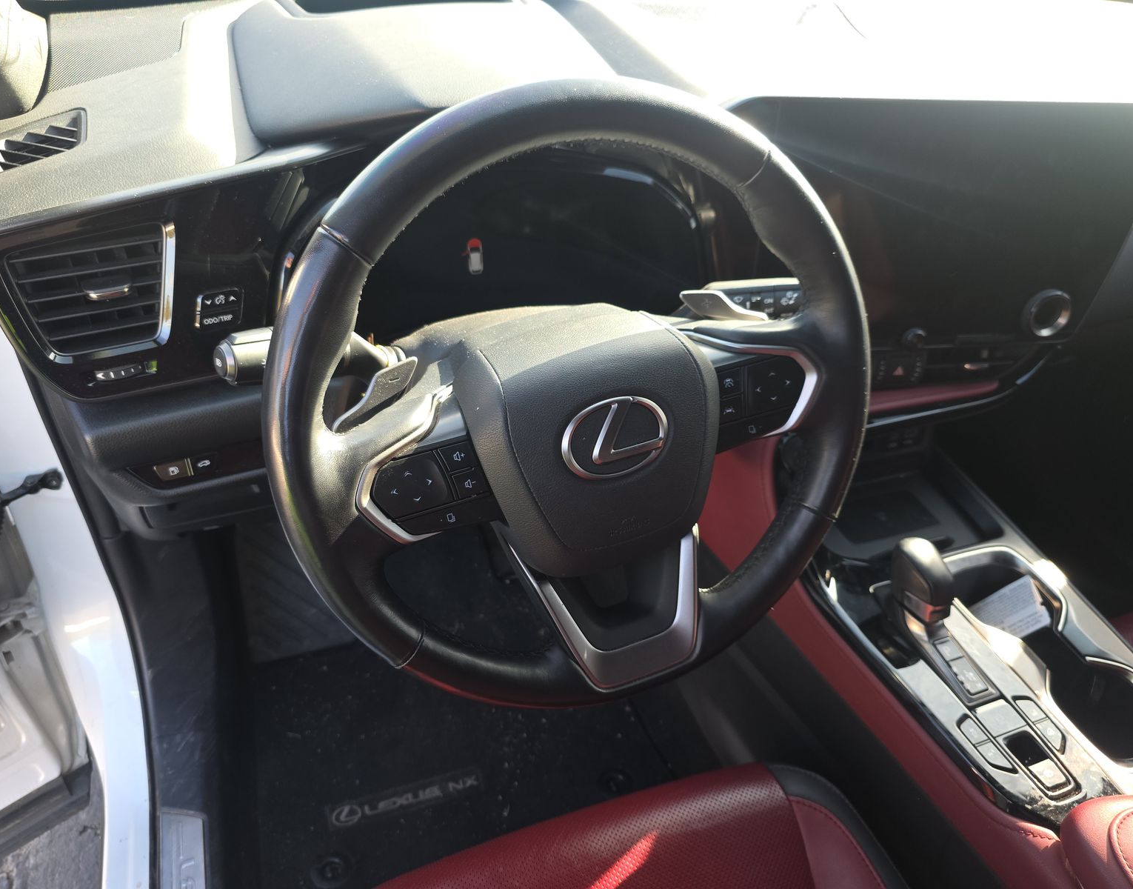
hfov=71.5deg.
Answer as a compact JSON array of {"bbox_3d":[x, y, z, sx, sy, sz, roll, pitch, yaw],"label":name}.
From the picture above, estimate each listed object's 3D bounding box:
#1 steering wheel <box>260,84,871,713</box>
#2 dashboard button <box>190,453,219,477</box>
[{"bbox_3d":[0.010,-0.021,0.489,0.370,0.370,0.105,-16,19,-15],"label":"steering wheel"},{"bbox_3d":[-0.276,0.015,0.600,0.020,0.016,0.008,-13,33,-16],"label":"dashboard button"}]

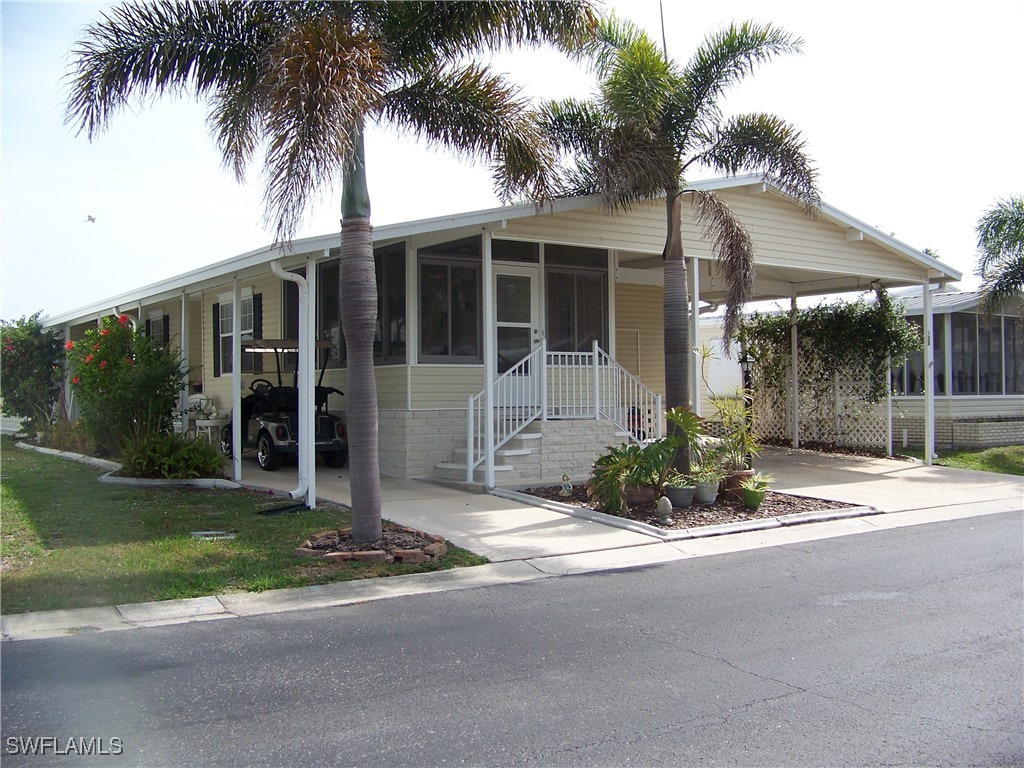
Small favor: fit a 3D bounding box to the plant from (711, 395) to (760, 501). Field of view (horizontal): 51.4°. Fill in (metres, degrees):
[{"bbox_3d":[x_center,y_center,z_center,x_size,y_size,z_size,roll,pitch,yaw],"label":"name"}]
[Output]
[{"bbox_3d":[2.570,0.730,12.250,0.600,1.220,0.600,-1,-1,11],"label":"plant"}]

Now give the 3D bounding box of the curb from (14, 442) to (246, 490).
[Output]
[{"bbox_3d":[-6.600,1.200,16.700,1.250,0.300,9.500,0,-1,-36],"label":"curb"}]

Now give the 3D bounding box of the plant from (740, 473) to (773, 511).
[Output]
[{"bbox_3d":[2.630,1.165,11.550,0.380,0.410,0.380,-1,-1,11],"label":"plant"}]

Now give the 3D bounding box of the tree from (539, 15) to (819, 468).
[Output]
[{"bbox_3d":[2.000,-1.550,12.800,3.400,5.650,3.300,-1,-1,11],"label":"tree"}]

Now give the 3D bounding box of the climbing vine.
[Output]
[{"bbox_3d":[6.250,-0.780,21.200,0.800,2.200,4.000,0,-1,-36],"label":"climbing vine"}]

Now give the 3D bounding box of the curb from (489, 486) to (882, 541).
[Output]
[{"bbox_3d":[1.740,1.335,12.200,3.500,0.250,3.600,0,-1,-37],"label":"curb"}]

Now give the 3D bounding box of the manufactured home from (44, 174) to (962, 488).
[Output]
[{"bbox_3d":[-0.900,-0.770,20.250,12.700,4.350,12.400,0,-1,-36],"label":"manufactured home"}]

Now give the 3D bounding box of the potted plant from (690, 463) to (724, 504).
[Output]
[{"bbox_3d":[2.180,1.110,11.900,0.390,0.470,0.390,-1,-1,11],"label":"potted plant"}]

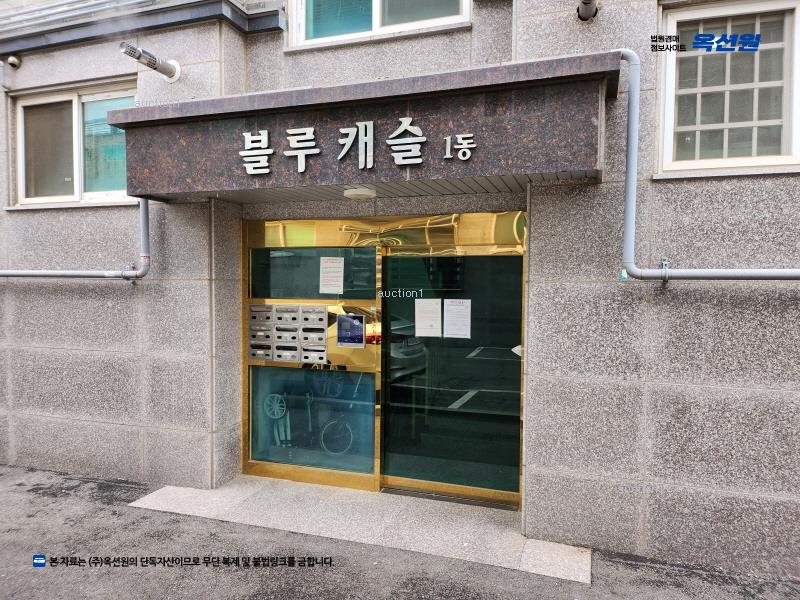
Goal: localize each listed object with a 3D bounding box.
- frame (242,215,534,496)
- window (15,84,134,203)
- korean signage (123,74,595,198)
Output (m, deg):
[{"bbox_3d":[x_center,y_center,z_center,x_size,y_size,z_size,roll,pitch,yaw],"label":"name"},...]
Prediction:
[{"bbox_3d":[-0.192,0.433,4.482,2.423,2.199,0.140,1,2,18],"label":"frame"},{"bbox_3d":[-2.831,-1.336,4.930,1.430,1.000,0.120,1,2,18],"label":"window"},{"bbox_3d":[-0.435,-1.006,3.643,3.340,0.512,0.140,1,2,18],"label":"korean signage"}]

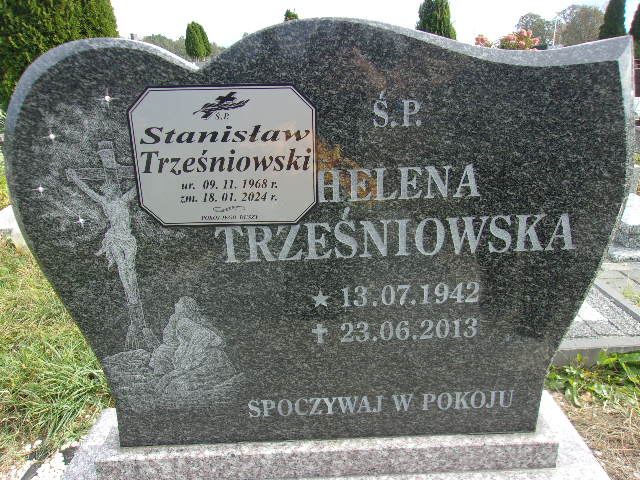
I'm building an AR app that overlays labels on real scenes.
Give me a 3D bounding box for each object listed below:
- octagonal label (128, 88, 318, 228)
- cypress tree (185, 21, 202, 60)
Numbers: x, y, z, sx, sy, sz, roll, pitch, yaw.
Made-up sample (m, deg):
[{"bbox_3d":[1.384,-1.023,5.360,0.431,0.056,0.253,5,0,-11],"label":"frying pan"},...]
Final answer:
[{"bbox_3d":[-0.131,-0.113,0.695,0.250,0.190,0.008,-1,19,-1],"label":"octagonal label"},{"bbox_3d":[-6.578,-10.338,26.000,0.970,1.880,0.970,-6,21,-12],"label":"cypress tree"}]

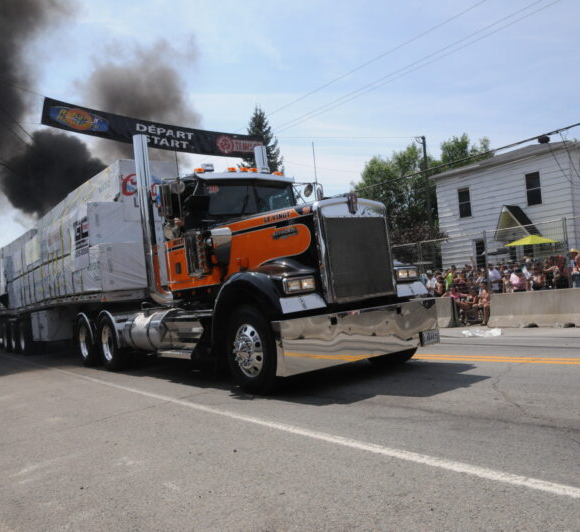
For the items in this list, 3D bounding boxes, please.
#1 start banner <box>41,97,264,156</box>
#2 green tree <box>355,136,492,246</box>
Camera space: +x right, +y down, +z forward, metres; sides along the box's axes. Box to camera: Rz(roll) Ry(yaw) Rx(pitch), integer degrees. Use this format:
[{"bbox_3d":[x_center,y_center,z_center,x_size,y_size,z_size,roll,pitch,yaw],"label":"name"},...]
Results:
[{"bbox_3d":[-3.773,-4.078,16.381,7.140,1.020,0.080,-1,-4,-36],"label":"start banner"},{"bbox_3d":[9.154,-3.265,36.490,9.790,11.140,8.500,-4,-3,14],"label":"green tree"}]

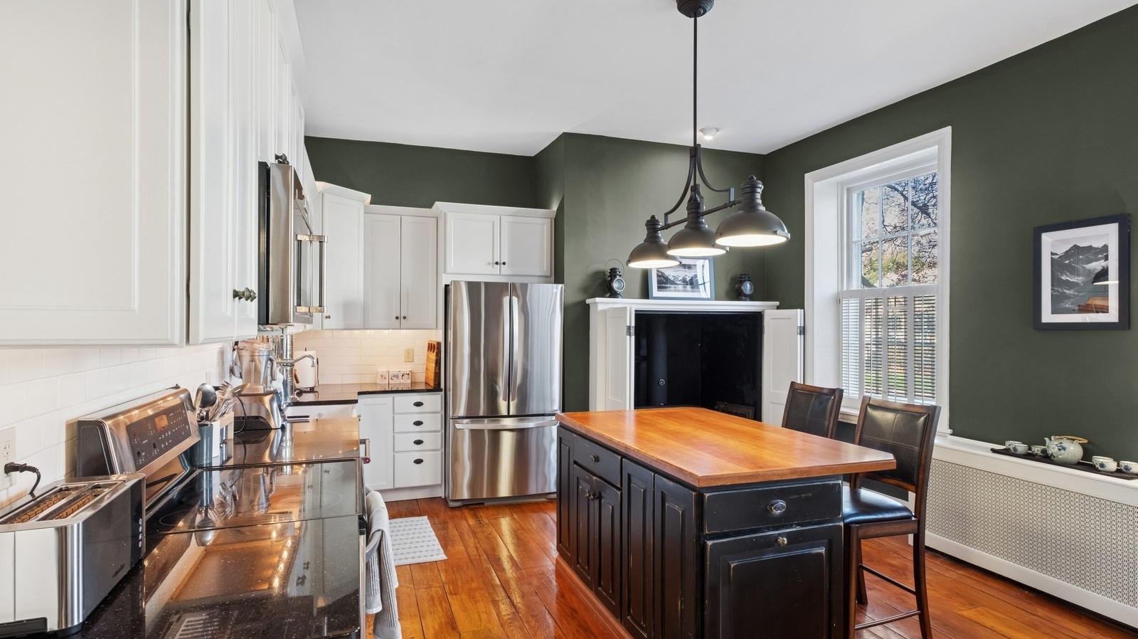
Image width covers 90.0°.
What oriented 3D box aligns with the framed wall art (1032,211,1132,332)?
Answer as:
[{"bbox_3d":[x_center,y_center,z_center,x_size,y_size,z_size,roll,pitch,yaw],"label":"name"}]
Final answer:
[{"bbox_3d":[2.713,-0.237,3.030,0.040,0.580,0.415,0,0,-20],"label":"framed wall art"}]

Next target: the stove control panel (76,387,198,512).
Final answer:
[{"bbox_3d":[-1.279,0.397,1.748,0.110,0.295,0.745,0,0,-20],"label":"stove control panel"}]

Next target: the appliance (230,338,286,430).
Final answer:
[{"bbox_3d":[-1.607,0.326,2.944,0.220,0.455,0.220,0,0,-20],"label":"appliance"}]

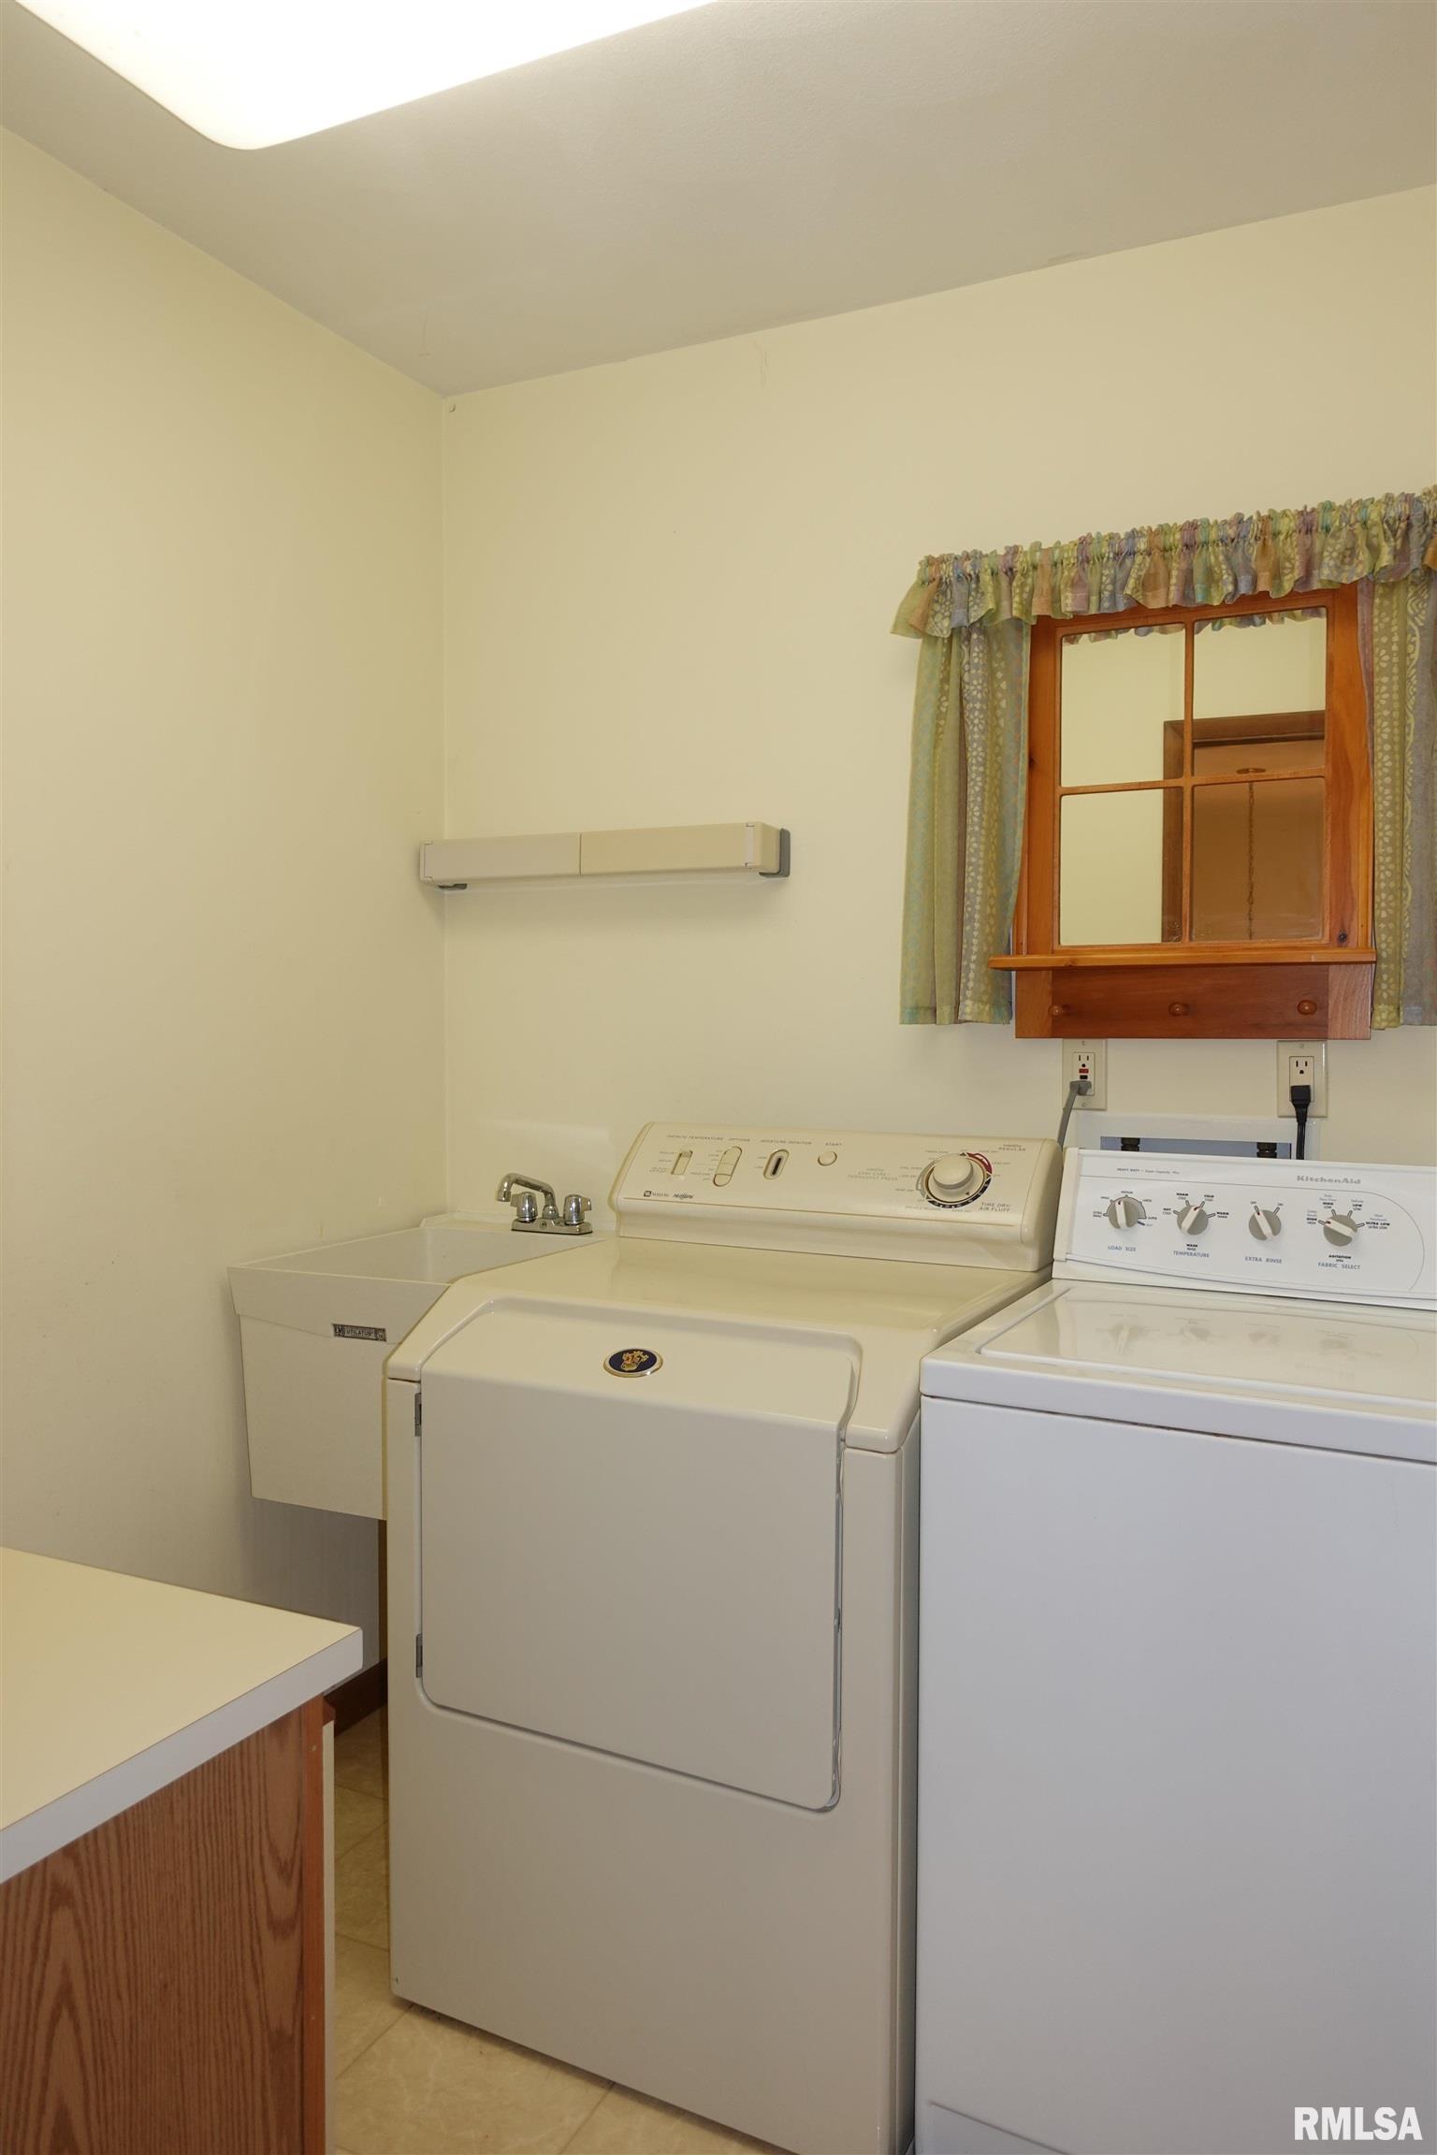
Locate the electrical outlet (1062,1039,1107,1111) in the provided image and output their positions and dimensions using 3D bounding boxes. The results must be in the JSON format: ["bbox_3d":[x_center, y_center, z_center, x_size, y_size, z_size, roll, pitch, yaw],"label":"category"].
[{"bbox_3d":[0.574,-0.004,2.259,0.070,0.114,0.012,2,3,27],"label":"electrical outlet"}]

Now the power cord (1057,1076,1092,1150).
[{"bbox_3d":[0.558,0.054,2.248,0.052,0.120,0.040,2,3,27],"label":"power cord"}]

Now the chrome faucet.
[{"bbox_3d":[-0.338,0.226,2.603,0.149,0.129,0.197,2,3,27],"label":"chrome faucet"}]

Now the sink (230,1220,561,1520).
[{"bbox_3d":[-0.424,0.482,2.453,0.510,0.389,0.590,2,3,27],"label":"sink"}]

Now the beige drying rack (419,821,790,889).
[{"bbox_3d":[-0.225,-0.394,2.599,0.730,0.089,0.090,2,3,27],"label":"beige drying rack"}]

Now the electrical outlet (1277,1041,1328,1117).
[{"bbox_3d":[0.860,0.003,2.115,0.070,0.114,0.012,2,3,27],"label":"electrical outlet"}]

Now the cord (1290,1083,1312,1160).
[{"bbox_3d":[0.851,0.066,2.101,0.031,0.120,0.040,2,3,27],"label":"cord"}]

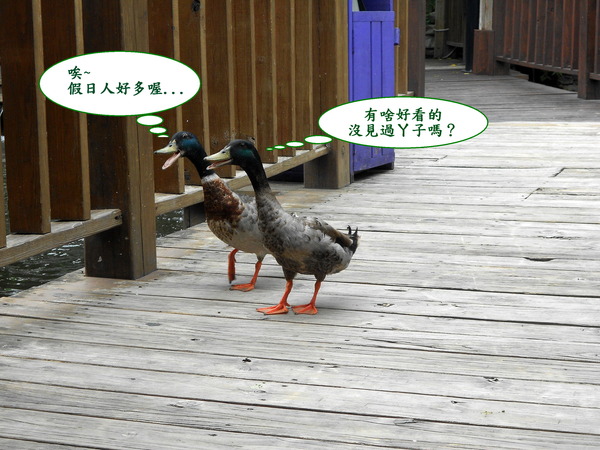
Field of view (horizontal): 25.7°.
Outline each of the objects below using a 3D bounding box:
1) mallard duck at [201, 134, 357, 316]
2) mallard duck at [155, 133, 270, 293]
[{"bbox_3d":[-0.027,0.000,2.653,0.155,0.365,0.420,9,14,44],"label":"mallard duck"},{"bbox_3d":[-0.151,-0.033,2.872,0.150,0.358,0.410,9,14,44],"label":"mallard duck"}]

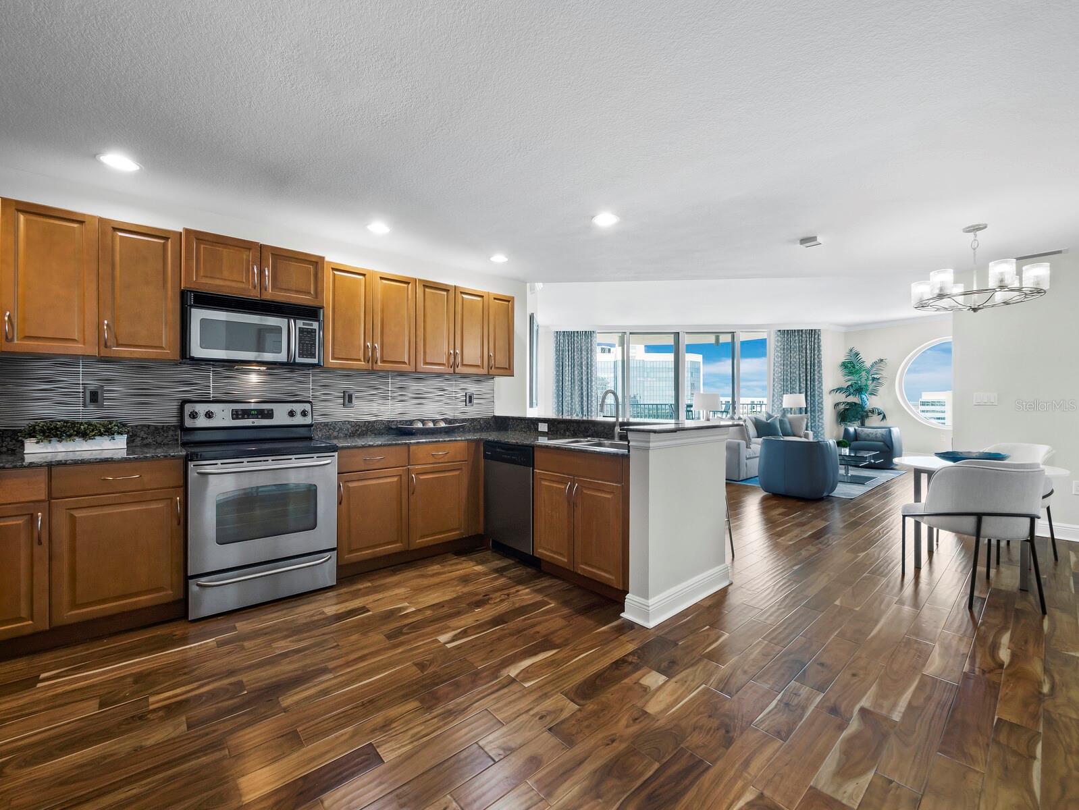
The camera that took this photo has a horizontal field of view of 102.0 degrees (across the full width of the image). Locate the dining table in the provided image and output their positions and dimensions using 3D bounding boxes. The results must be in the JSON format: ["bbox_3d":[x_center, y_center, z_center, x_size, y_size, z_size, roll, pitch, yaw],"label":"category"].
[{"bbox_3d":[3.082,0.786,3.100,0.890,0.735,0.890,0,0,-39],"label":"dining table"}]

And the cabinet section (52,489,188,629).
[{"bbox_3d":[-2.287,0.751,2.421,0.484,0.603,0.550,0,0,-39],"label":"cabinet section"}]

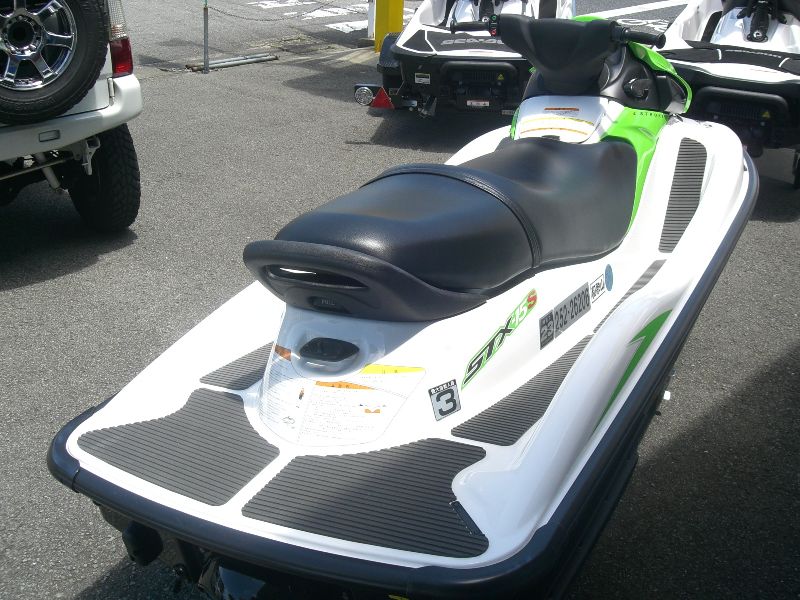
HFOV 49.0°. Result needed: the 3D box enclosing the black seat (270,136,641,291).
[{"bbox_3d":[0.216,-0.245,2.384,0.533,0.340,1.442,8,22,28],"label":"black seat"}]

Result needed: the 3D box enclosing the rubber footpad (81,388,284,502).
[{"bbox_3d":[-0.438,0.283,1.830,0.449,0.013,0.334,8,27,28],"label":"rubber footpad"}]

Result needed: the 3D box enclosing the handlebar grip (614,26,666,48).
[{"bbox_3d":[0.698,-0.757,2.534,0.042,0.042,0.151,-23,39,-34],"label":"handlebar grip"}]

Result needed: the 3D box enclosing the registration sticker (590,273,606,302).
[{"bbox_3d":[0.526,-0.030,2.329,0.003,0.050,0.097,0,18,34],"label":"registration sticker"}]

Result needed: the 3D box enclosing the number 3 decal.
[{"bbox_3d":[0.093,0.201,1.759,0.068,0.065,0.003,-19,9,-34],"label":"number 3 decal"}]

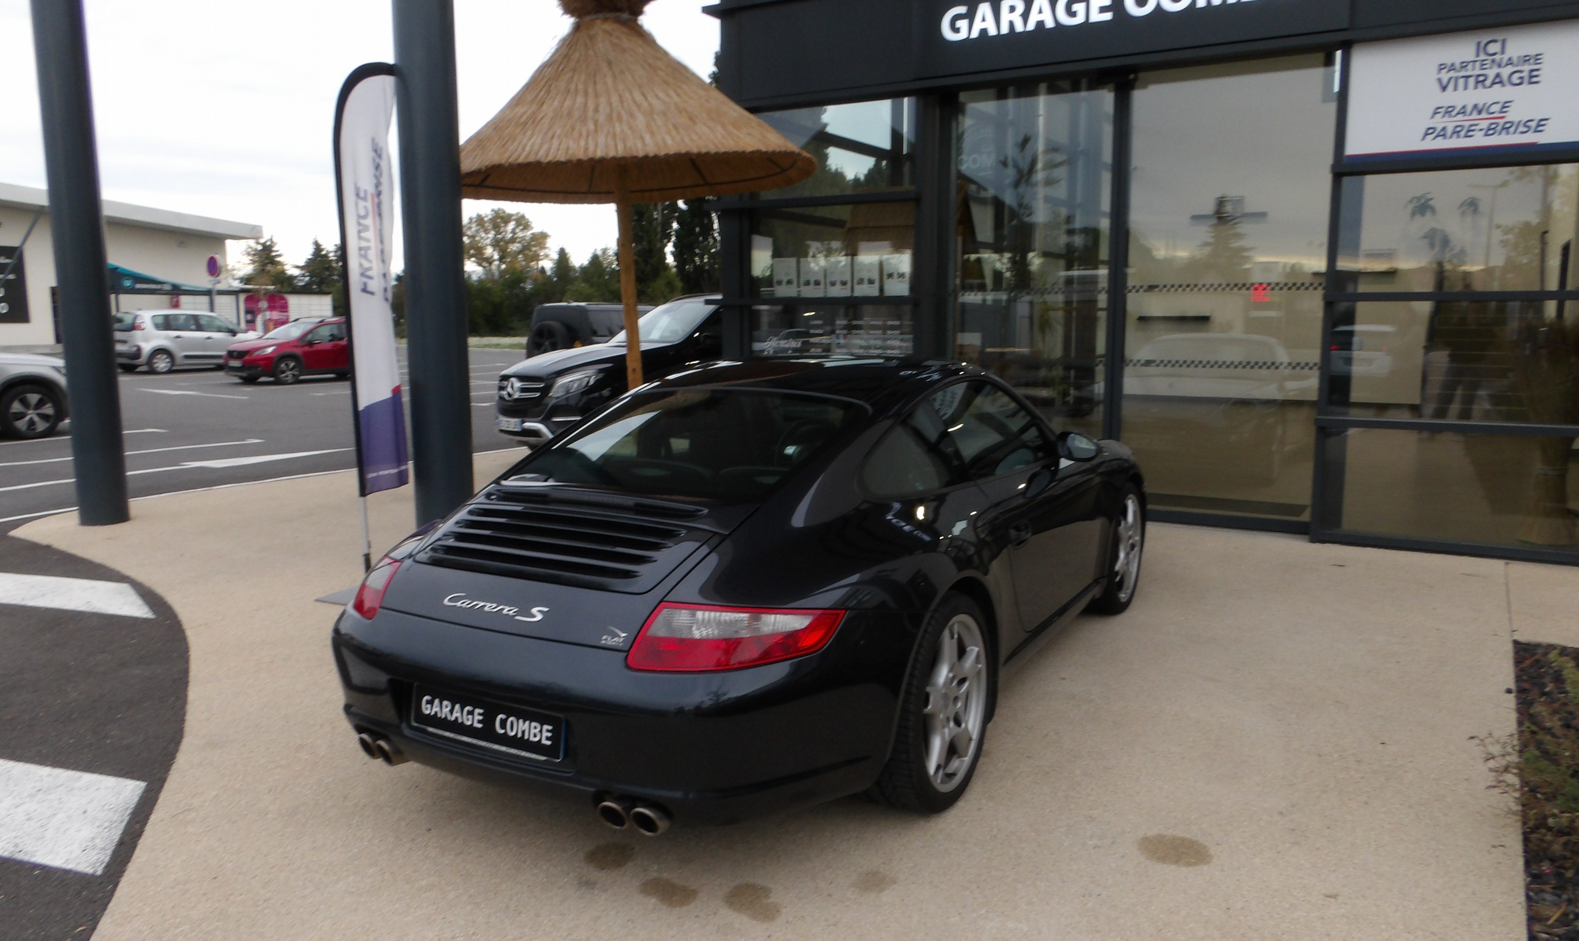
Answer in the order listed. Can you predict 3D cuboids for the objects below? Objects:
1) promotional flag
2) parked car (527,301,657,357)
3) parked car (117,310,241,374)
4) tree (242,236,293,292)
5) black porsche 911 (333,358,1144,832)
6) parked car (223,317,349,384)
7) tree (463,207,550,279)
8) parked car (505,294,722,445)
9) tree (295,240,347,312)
[{"bbox_3d":[-2.184,-0.999,5.860,0.120,2.240,0.520,2,8,14],"label":"promotional flag"},{"bbox_3d":[-4.268,-3.170,27.264,2.000,1.970,4.950,5,9,31],"label":"parked car"},{"bbox_3d":[-16.235,-3.531,29.728,1.760,1.650,4.080,5,9,30],"label":"parked car"},{"bbox_3d":[-35.468,-12.225,74.002,4.600,6.990,4.600,0,8,0],"label":"tree"},{"bbox_3d":[0.283,0.177,4.584,1.830,1.300,4.430,5,9,30],"label":"black porsche 911"},{"bbox_3d":[-11.581,-2.963,26.590,1.780,1.550,4.160,5,9,31],"label":"parked car"},{"bbox_3d":[-23.409,-16.003,88.619,8.000,10.270,8.000,0,8,0],"label":"tree"},{"bbox_3d":[-0.933,-1.086,12.280,4.820,1.790,1.970,-7,11,-41],"label":"parked car"},{"bbox_3d":[-31.722,-12.155,74.013,4.300,6.830,4.300,0,8,0],"label":"tree"}]

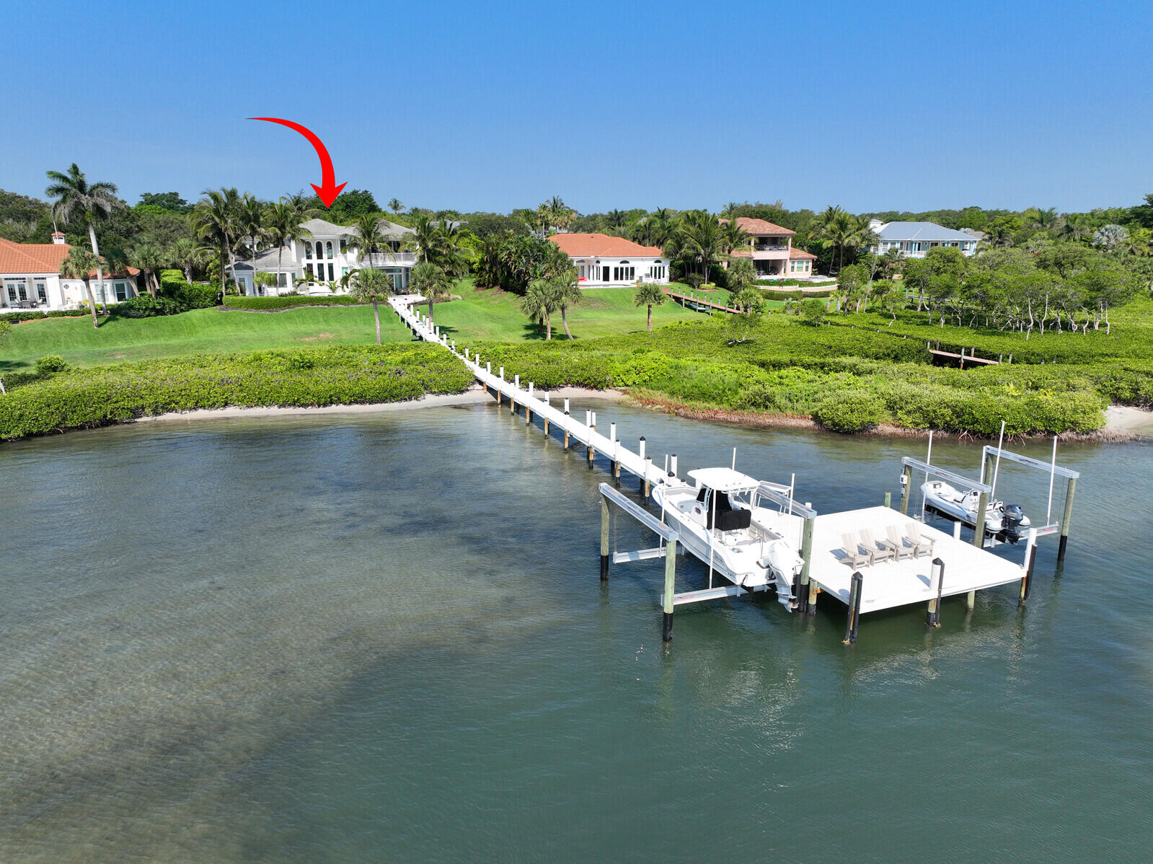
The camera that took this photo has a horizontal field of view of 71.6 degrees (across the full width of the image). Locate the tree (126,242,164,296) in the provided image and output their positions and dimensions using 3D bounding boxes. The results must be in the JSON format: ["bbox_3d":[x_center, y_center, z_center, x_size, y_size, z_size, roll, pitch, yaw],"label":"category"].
[{"bbox_3d":[-48.760,-18.200,90.320,4.170,6.400,4.170,0,14,0],"label":"tree"}]

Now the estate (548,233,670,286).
[{"bbox_3d":[3.180,-26.120,119.770,18.800,6.900,15.000,-1,15,-5],"label":"estate"}]

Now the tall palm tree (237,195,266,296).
[{"bbox_3d":[-38.460,-21.860,94.540,4.220,11.840,4.220,0,14,0],"label":"tall palm tree"}]

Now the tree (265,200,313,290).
[{"bbox_3d":[-33.880,-21.870,94.530,5.650,11.010,5.650,0,14,0],"label":"tree"}]

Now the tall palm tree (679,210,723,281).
[{"bbox_3d":[17.184,-25.511,110.093,6.205,9.915,6.205,3,15,8],"label":"tall palm tree"}]

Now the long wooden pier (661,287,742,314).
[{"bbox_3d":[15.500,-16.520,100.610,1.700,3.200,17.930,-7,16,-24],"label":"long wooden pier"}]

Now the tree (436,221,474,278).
[{"bbox_3d":[-14.704,-21.811,96.640,4.684,7.125,4.684,-2,15,-8],"label":"tree"}]

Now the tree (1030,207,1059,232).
[{"bbox_3d":[93.749,-39.302,160.117,5.775,11.210,5.775,8,17,29],"label":"tree"}]

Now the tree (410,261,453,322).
[{"bbox_3d":[-14.051,-13.105,77.199,4.177,6.718,4.177,-2,15,-10],"label":"tree"}]

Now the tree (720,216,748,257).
[{"bbox_3d":[22.091,-25.754,111.055,4.256,8.049,4.256,3,15,11],"label":"tree"}]

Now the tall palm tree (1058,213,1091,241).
[{"bbox_3d":[90.936,-34.881,145.771,5.915,9.741,5.915,9,17,30],"label":"tall palm tree"}]

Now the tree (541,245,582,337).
[{"bbox_3d":[-1.435,-13.305,77.128,3.825,8.811,3.825,0,15,-1],"label":"tree"}]

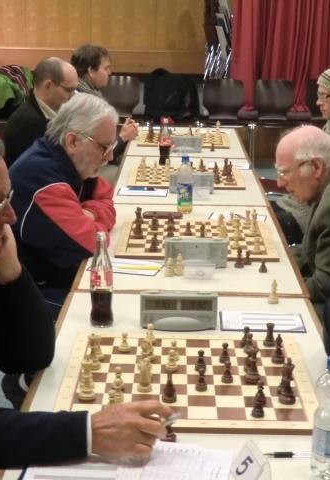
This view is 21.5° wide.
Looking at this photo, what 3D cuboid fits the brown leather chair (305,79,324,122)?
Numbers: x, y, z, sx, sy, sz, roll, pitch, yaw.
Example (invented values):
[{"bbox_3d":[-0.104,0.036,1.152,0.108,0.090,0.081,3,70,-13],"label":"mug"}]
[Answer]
[{"bbox_3d":[1.710,-1.217,9.150,0.490,0.860,0.540,1,14,1],"label":"brown leather chair"}]

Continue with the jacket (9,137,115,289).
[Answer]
[{"bbox_3d":[-0.405,-0.071,3.060,0.470,0.580,0.560,1,14,1],"label":"jacket"}]

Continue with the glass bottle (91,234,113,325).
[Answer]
[{"bbox_3d":[-0.159,0.096,2.221,0.061,0.245,0.061,1,14,1],"label":"glass bottle"}]

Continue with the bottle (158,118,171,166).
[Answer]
[{"bbox_3d":[0.003,-0.524,4.631,0.062,0.245,0.062,1,14,1],"label":"bottle"}]

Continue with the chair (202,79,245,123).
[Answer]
[{"bbox_3d":[0.625,-1.234,9.150,0.490,0.860,0.540,1,14,1],"label":"chair"}]

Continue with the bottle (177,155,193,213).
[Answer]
[{"bbox_3d":[0.086,-0.232,3.534,0.065,0.231,0.065,1,14,1],"label":"bottle"}]

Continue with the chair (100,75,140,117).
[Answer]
[{"bbox_3d":[-0.482,-1.252,9.150,0.490,0.860,0.540,1,14,1],"label":"chair"}]

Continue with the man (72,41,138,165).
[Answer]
[{"bbox_3d":[-0.480,-0.516,5.380,0.700,1.320,0.500,1,14,1],"label":"man"}]

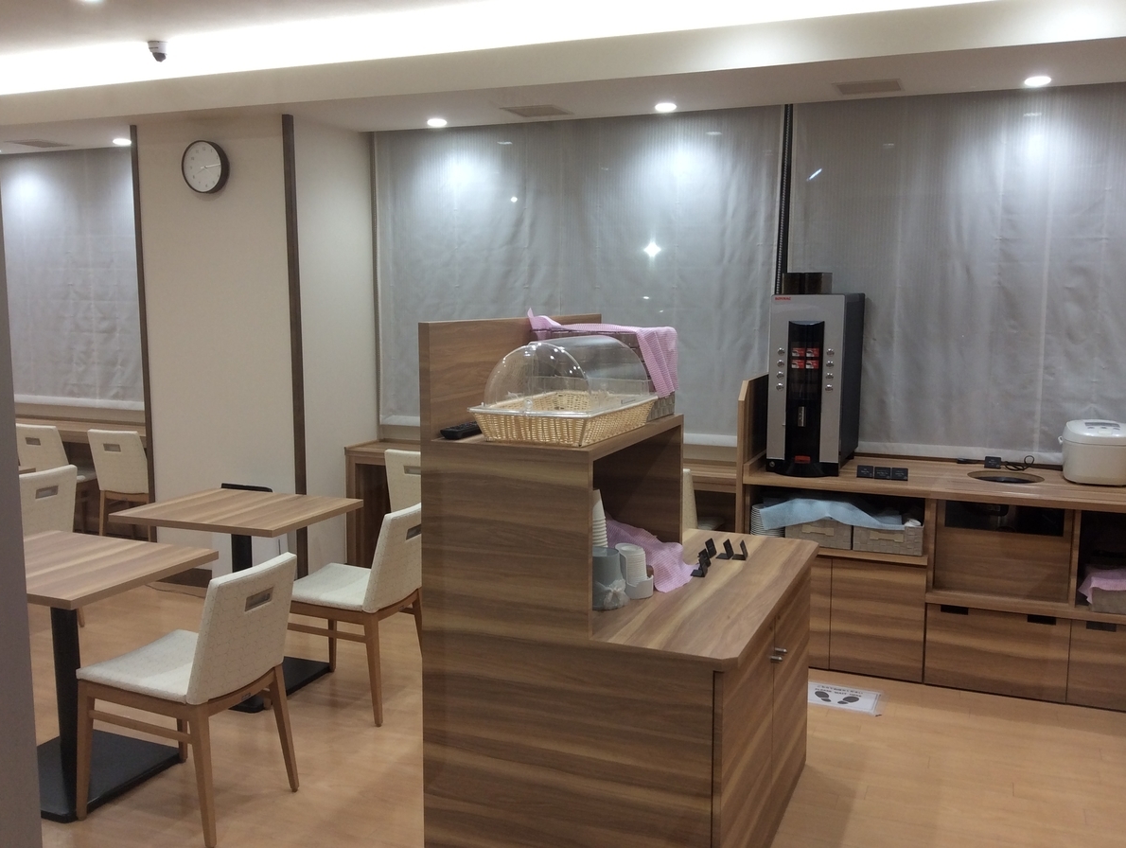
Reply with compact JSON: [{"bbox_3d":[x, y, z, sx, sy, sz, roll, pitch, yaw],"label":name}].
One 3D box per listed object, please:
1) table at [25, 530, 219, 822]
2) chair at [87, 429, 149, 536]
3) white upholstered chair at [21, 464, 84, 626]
[{"bbox_3d":[-1.546,0.782,3.292,0.700,0.713,0.600,3,8,22],"label":"table"},{"bbox_3d":[-2.458,0.394,6.123,0.440,0.765,0.540,2,8,17],"label":"chair"},{"bbox_3d":[-2.491,0.572,4.717,0.540,0.765,0.440,3,8,22],"label":"white upholstered chair"}]

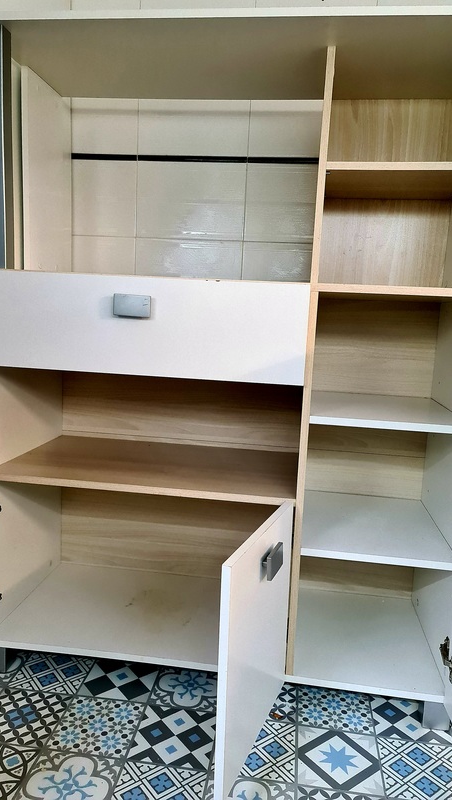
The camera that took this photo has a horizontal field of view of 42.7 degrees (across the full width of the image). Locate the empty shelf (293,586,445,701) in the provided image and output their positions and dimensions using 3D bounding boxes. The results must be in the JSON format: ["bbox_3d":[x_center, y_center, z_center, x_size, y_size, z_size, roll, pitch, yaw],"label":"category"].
[{"bbox_3d":[0.405,0.723,1.756,0.388,0.020,0.500,4,8,8],"label":"empty shelf"}]

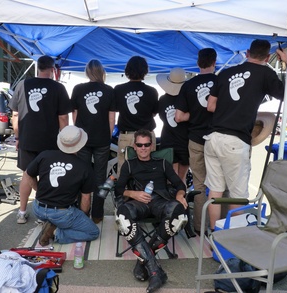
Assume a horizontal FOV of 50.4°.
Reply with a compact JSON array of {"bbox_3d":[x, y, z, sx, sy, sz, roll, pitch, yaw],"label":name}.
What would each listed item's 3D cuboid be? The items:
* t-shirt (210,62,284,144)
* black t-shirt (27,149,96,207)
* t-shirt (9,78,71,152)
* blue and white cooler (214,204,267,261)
[{"bbox_3d":[0.921,-0.376,2.700,0.580,0.720,0.360,3,4,14],"label":"t-shirt"},{"bbox_3d":[-0.724,0.288,2.660,0.540,0.500,0.330,1,-18,-1],"label":"black t-shirt"},{"bbox_3d":[-1.091,-0.315,3.200,0.580,0.740,0.320,1,5,-7],"label":"t-shirt"},{"bbox_3d":[0.860,0.703,2.452,0.500,0.430,0.280,-1,5,-35],"label":"blue and white cooler"}]

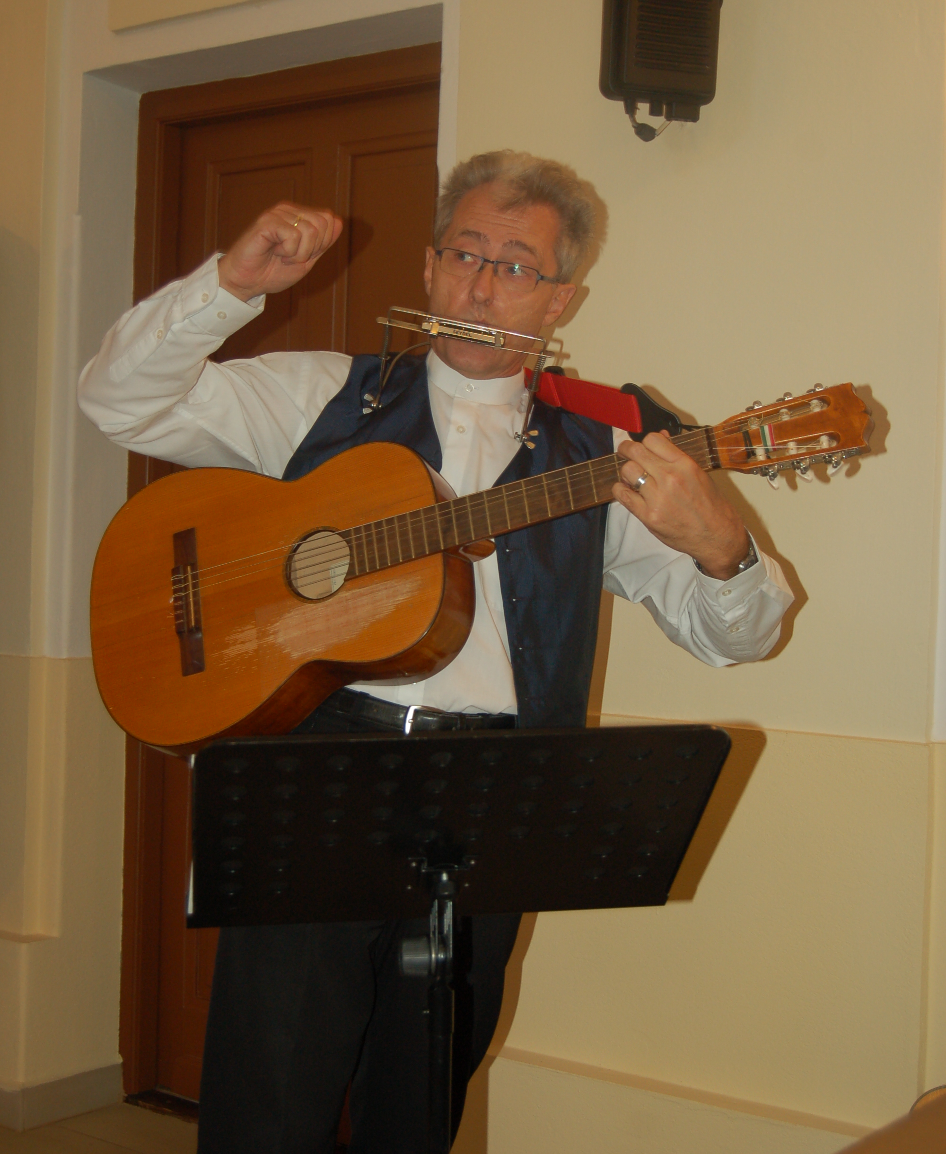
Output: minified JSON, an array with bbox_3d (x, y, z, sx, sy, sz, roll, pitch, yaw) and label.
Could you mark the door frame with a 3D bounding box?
[{"bbox_3d":[-0.324,0.063,3.744,0.985,2.211,0.100,2,1,36],"label":"door frame"}]

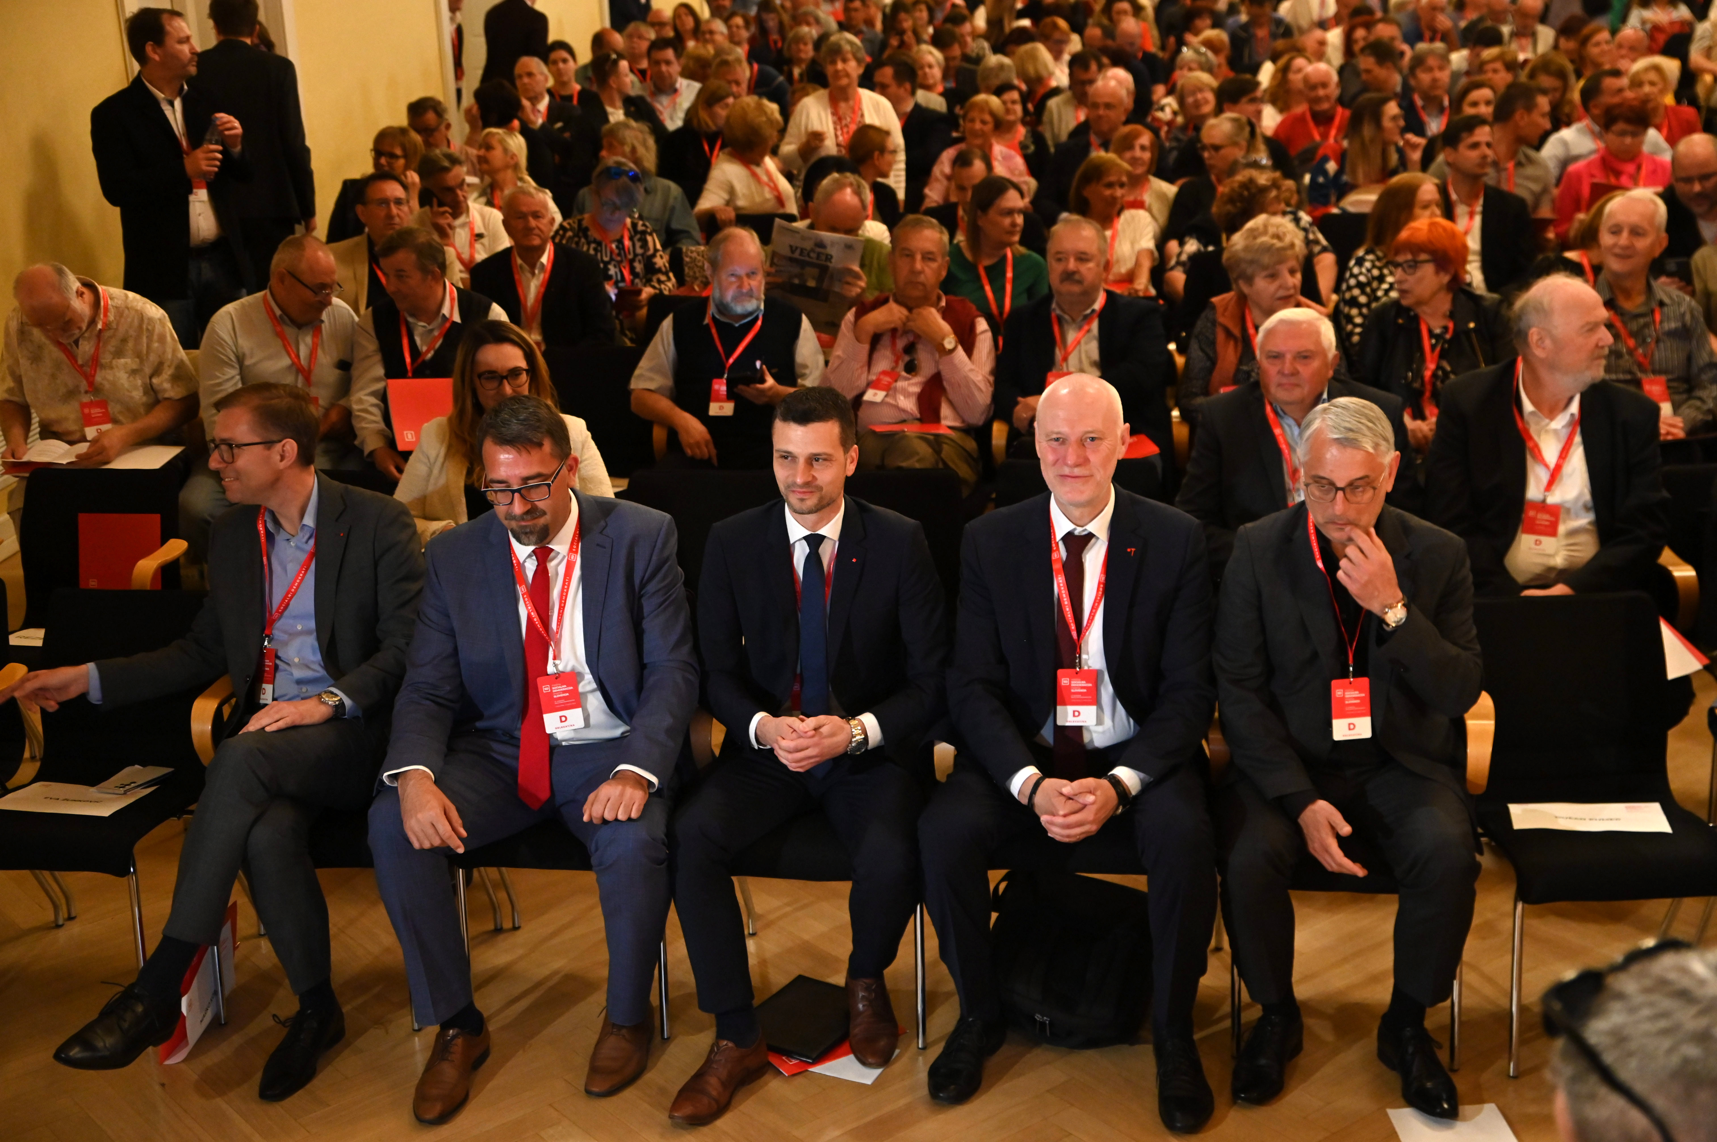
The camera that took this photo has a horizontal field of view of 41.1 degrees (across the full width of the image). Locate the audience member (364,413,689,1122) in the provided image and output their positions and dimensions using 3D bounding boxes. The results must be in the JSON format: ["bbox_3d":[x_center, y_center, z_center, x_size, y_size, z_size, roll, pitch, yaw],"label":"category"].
[{"bbox_3d":[-0.623,0.323,4.437,0.610,1.280,0.760,-1,18,5],"label":"audience member"}]

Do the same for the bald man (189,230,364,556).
[{"bbox_3d":[-1.613,-0.273,6.376,0.570,1.270,0.760,0,18,7],"label":"bald man"}]

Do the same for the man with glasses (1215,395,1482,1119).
[{"bbox_3d":[0.955,0.340,4.433,0.540,1.300,0.740,1,17,6],"label":"man with glasses"}]

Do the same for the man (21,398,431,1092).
[{"bbox_3d":[-1.295,0.288,4.591,0.757,1.310,0.726,4,19,17],"label":"man"}]

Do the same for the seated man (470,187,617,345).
[{"bbox_3d":[-1.059,-0.567,7.430,0.540,1.320,0.820,0,17,3],"label":"seated man"}]

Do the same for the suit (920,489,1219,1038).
[{"bbox_3d":[0.399,0.351,4.289,0.560,0.980,0.620,0,18,8],"label":"suit"}]

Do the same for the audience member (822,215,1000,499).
[{"bbox_3d":[0.155,-0.334,6.618,0.550,1.320,0.820,0,17,4],"label":"audience member"}]

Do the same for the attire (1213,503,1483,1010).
[{"bbox_3d":[0.902,0.342,4.235,0.510,0.880,0.640,0,18,8],"label":"attire"}]

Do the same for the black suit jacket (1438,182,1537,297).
[{"bbox_3d":[2.001,-0.941,7.482,0.500,0.680,0.420,-2,18,1],"label":"black suit jacket"}]

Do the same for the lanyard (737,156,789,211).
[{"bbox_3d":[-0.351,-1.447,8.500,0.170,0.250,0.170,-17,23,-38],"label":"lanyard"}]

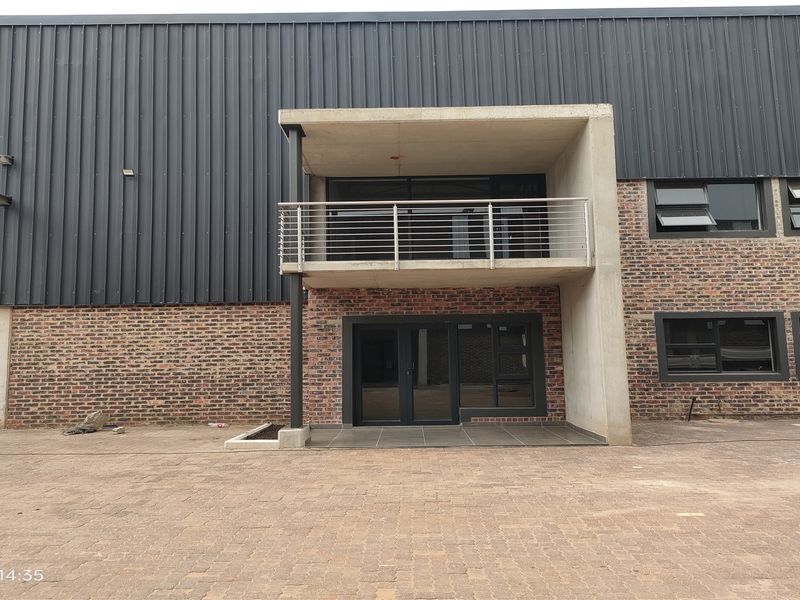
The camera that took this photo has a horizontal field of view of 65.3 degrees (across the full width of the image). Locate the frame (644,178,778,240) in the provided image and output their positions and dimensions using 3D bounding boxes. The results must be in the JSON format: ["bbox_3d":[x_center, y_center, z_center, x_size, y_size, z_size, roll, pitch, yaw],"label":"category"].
[{"bbox_3d":[6.686,-1.981,13.377,2.666,1.328,0.160,-1,-6,1],"label":"frame"}]

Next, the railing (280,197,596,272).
[{"bbox_3d":[0.582,-0.933,11.685,5.240,1.200,2.660,-1,-6,1],"label":"railing"}]

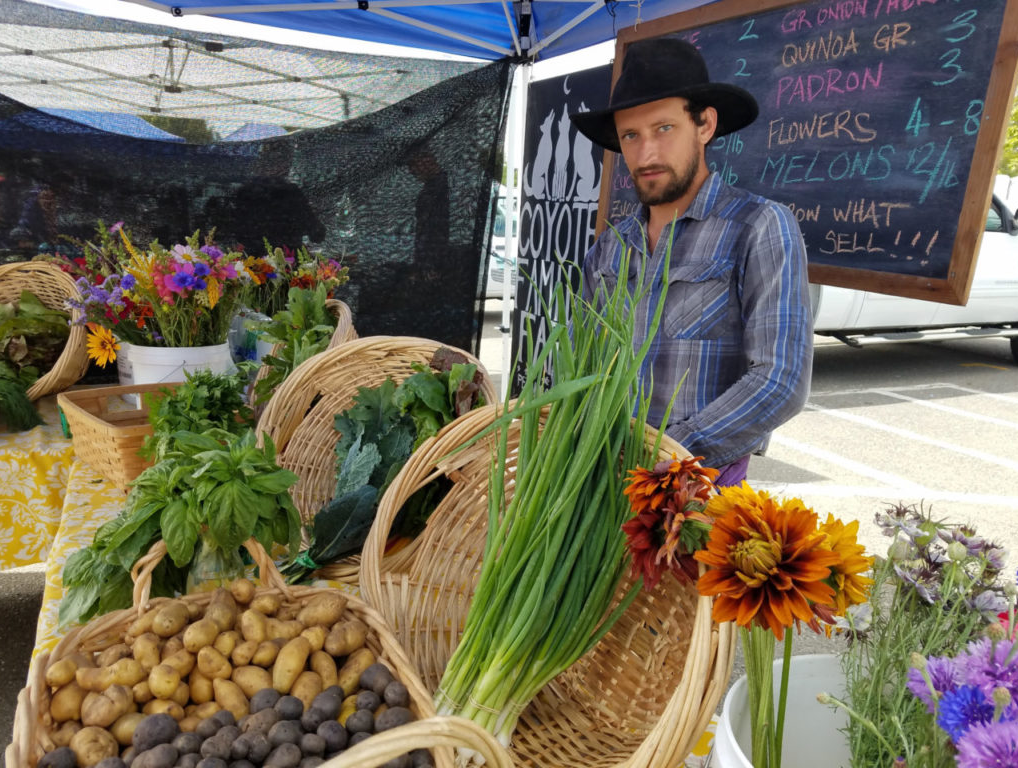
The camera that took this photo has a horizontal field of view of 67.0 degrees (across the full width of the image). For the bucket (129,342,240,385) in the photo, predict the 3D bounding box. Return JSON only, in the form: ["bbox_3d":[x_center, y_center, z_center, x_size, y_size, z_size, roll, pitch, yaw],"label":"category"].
[{"bbox_3d":[-0.972,-0.007,2.280,0.275,0.260,0.275,-3,13,-23],"label":"bucket"}]

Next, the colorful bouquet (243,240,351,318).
[{"bbox_3d":[-0.800,-0.370,2.850,0.420,0.320,0.380,-1,12,-16],"label":"colorful bouquet"}]

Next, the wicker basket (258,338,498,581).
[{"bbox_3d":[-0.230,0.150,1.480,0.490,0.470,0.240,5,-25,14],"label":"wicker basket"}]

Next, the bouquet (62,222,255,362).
[{"bbox_3d":[-1.060,-0.235,2.340,0.550,0.430,0.450,-3,13,-24],"label":"bouquet"}]

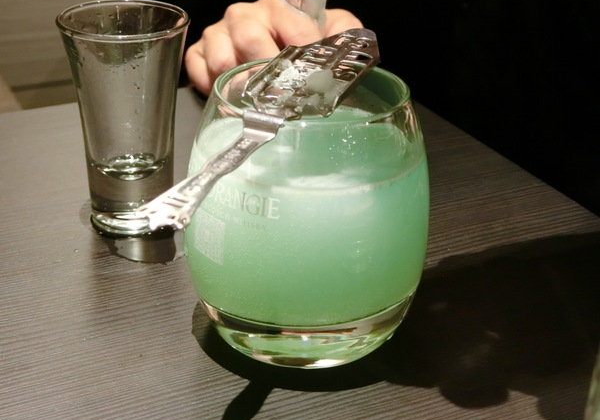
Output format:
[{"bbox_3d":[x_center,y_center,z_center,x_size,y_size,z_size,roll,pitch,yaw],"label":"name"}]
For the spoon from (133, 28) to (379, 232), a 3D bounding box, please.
[{"bbox_3d":[-0.006,-0.034,0.333,0.034,0.014,0.154,12,32,20],"label":"spoon"}]

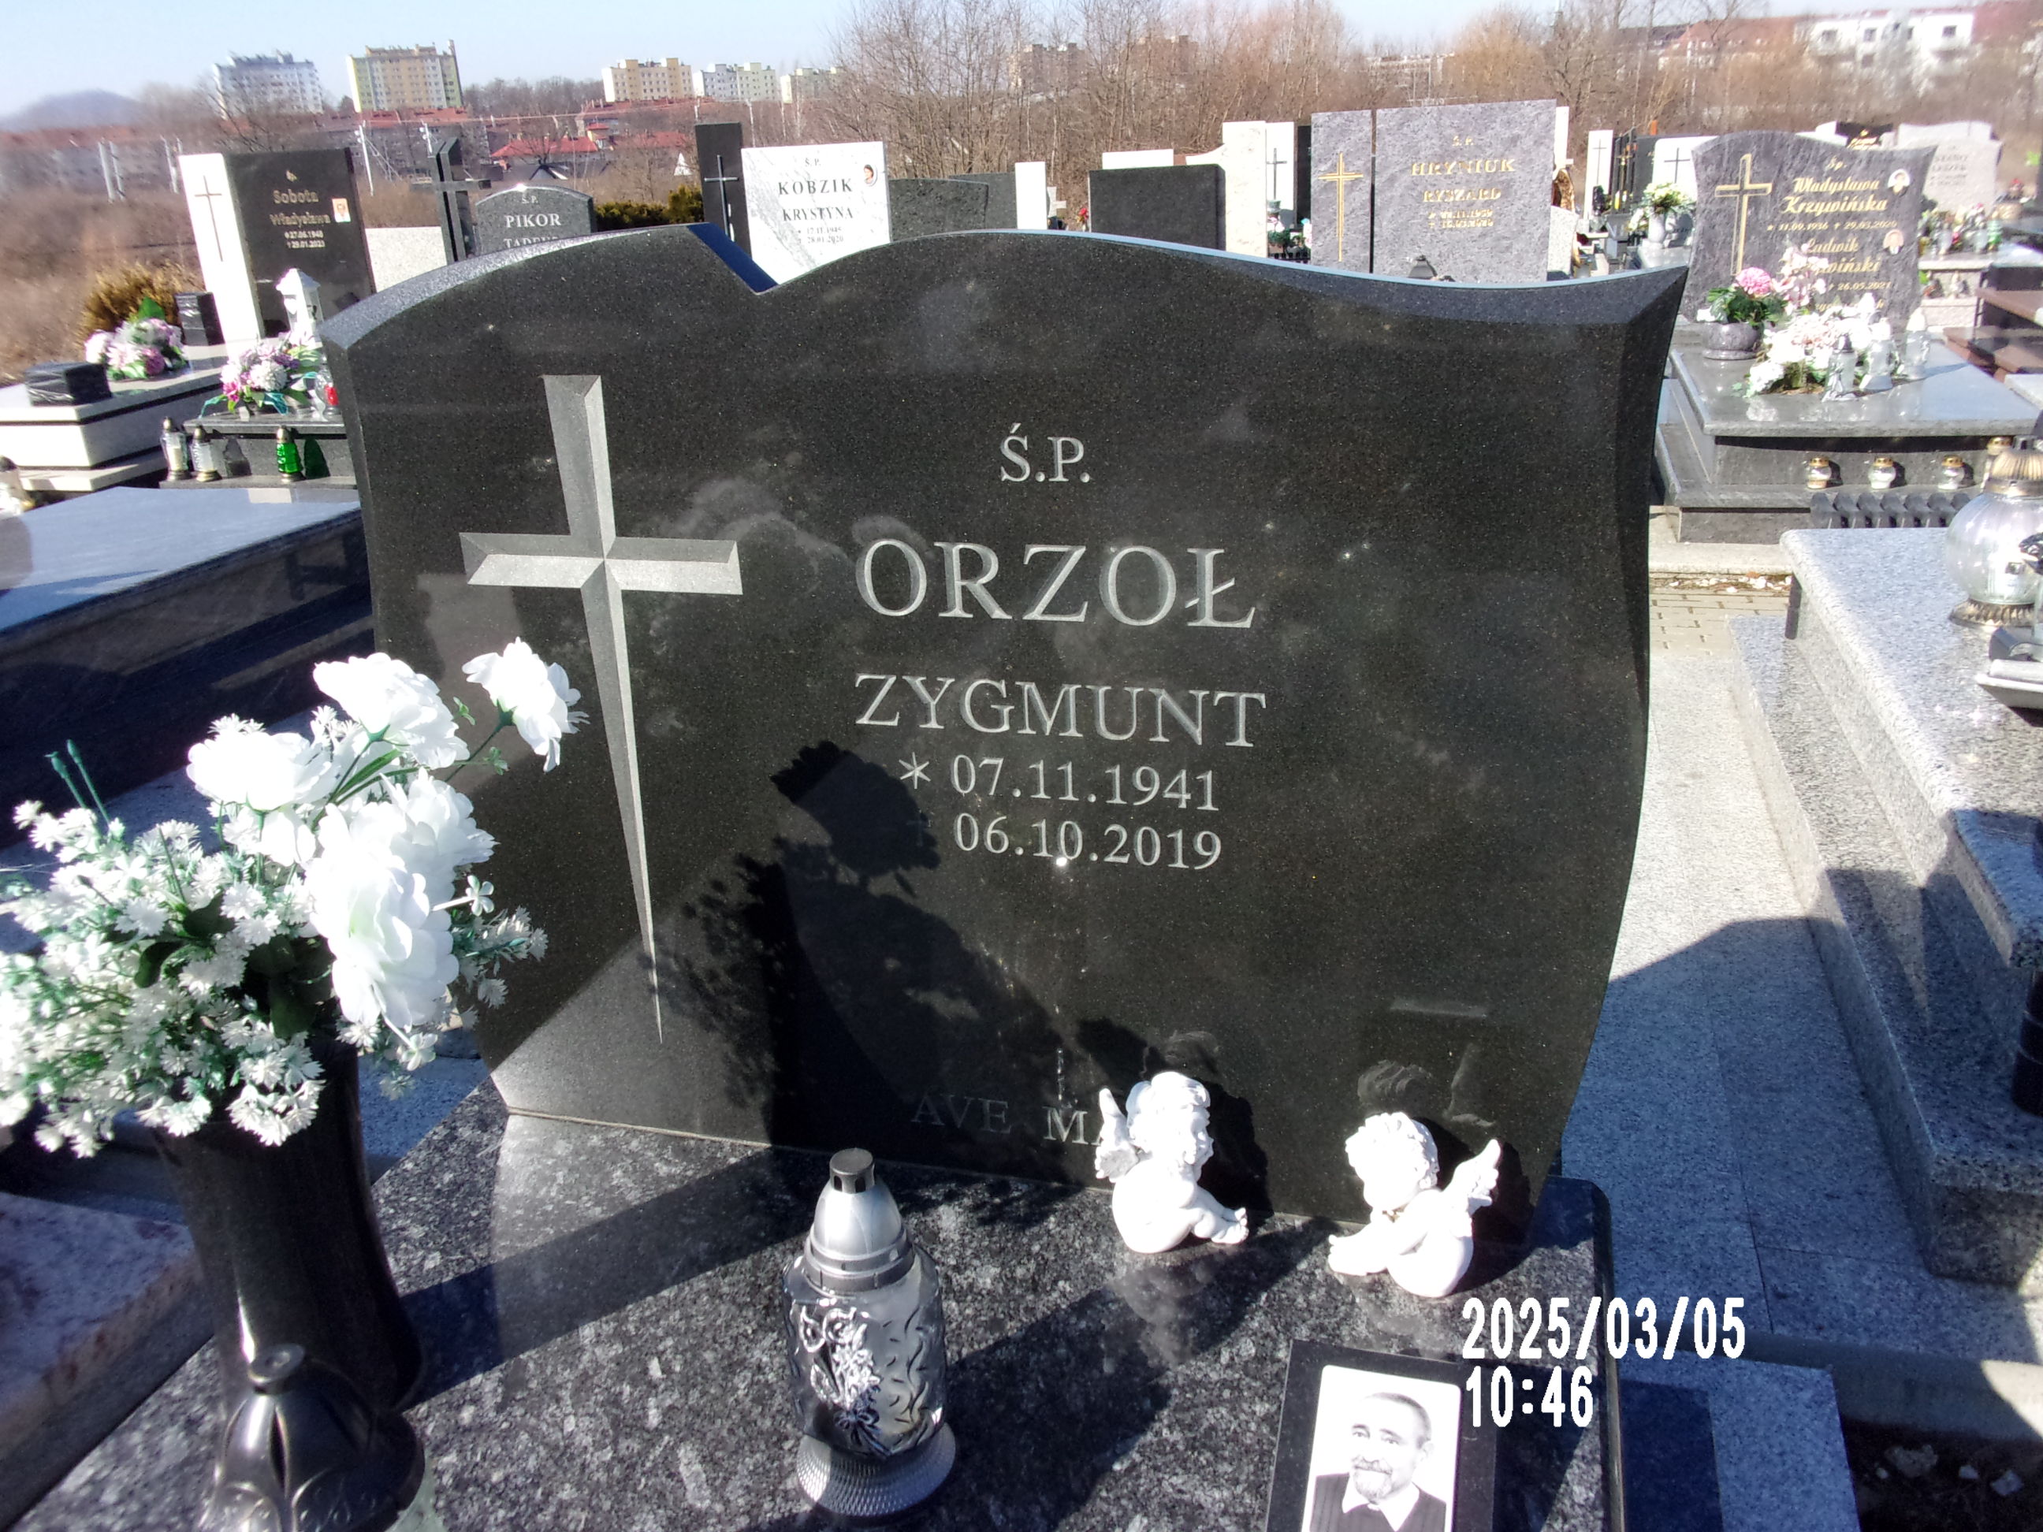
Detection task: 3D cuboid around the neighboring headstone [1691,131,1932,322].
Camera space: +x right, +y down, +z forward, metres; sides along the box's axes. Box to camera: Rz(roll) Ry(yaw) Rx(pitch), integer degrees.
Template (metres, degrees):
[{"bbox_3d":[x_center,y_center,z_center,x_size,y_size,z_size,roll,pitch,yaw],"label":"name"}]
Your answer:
[{"bbox_3d":[3.374,-2.326,7.200,0.960,0.839,0.090,3,23,16],"label":"neighboring headstone"}]

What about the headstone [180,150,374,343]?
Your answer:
[{"bbox_3d":[-4.129,-2.921,9.311,1.101,1.012,0.110,3,23,16],"label":"headstone"}]

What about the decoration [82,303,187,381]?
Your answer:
[{"bbox_3d":[-4.547,-2.190,8.479,0.430,0.330,0.400,3,23,16],"label":"decoration"}]

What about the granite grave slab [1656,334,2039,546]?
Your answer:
[{"bbox_3d":[3.082,-1.345,6.421,1.120,0.390,2.300,3,23,16],"label":"granite grave slab"}]

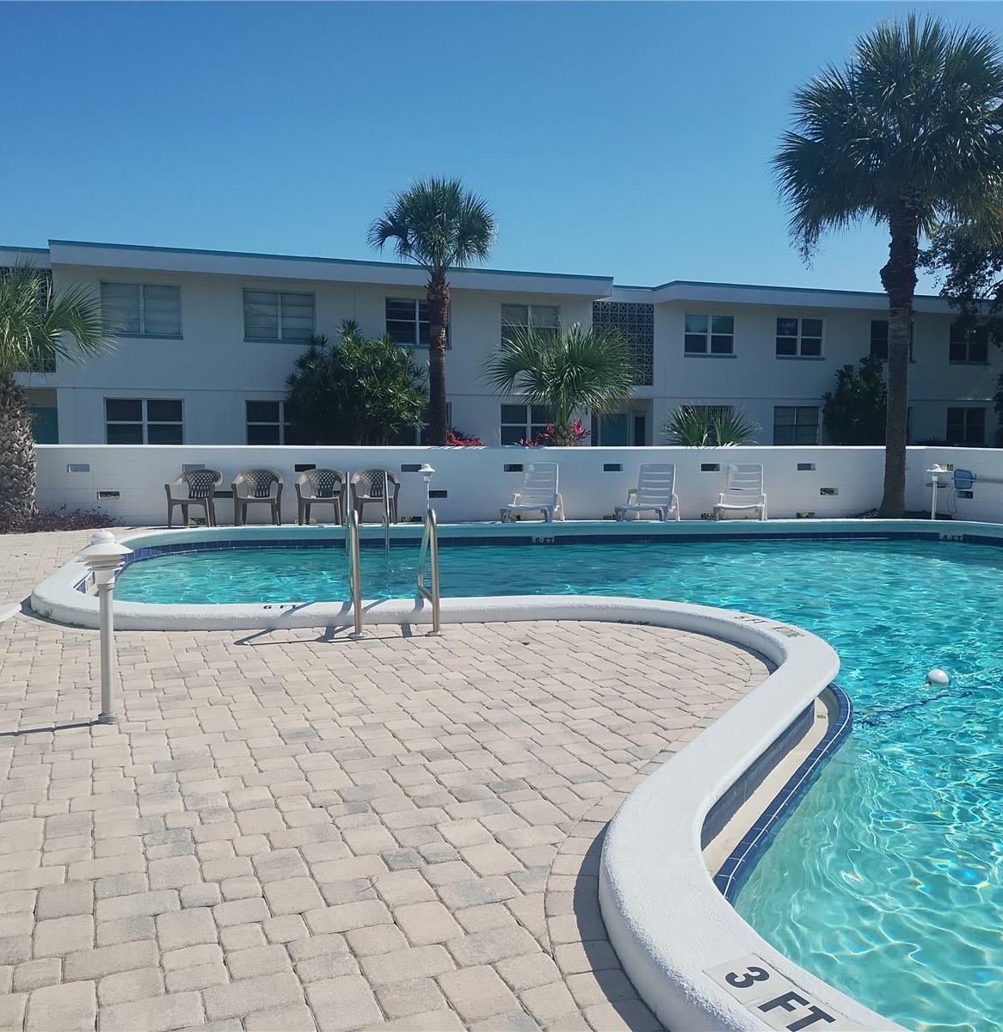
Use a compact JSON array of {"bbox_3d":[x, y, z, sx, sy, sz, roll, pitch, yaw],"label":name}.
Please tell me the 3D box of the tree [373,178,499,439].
[{"bbox_3d":[-1.400,-3.594,20.378,2.600,6.550,2.600,0,5,0],"label":"tree"}]

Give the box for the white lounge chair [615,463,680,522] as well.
[{"bbox_3d":[2.190,-0.323,14.801,0.700,0.920,1.450,1,5,17],"label":"white lounge chair"}]

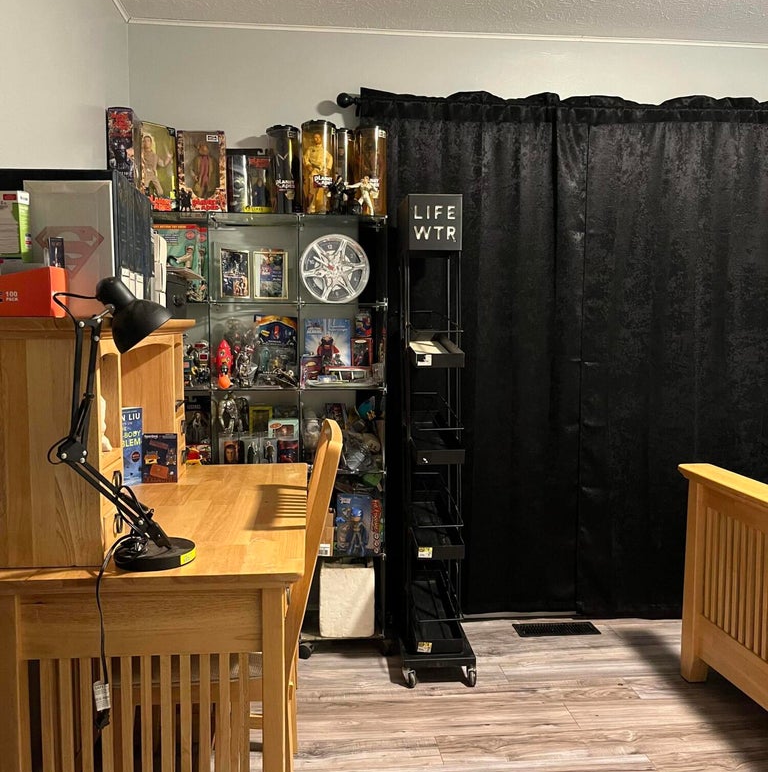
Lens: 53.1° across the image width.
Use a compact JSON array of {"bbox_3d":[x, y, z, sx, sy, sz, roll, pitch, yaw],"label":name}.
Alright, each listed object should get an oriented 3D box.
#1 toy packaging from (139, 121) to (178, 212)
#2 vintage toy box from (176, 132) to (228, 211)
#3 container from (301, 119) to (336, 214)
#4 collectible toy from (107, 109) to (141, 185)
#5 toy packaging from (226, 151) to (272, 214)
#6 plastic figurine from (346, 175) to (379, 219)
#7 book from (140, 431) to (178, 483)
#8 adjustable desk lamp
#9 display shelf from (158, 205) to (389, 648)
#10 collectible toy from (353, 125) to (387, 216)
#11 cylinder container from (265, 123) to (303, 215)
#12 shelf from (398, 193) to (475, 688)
[{"bbox_3d":[-0.799,-0.752,2.703,0.137,0.297,0.085,-3,6,-40],"label":"toy packaging"},{"bbox_3d":[-0.662,-0.774,2.820,0.176,0.288,0.090,0,4,-3],"label":"vintage toy box"},{"bbox_3d":[-0.234,-0.770,2.765,0.124,0.327,0.124,0,4,-5],"label":"container"},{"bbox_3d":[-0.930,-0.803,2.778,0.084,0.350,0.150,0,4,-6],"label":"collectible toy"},{"bbox_3d":[-0.478,-0.726,2.740,0.160,0.242,0.090,0,4,-5],"label":"toy packaging"},{"bbox_3d":[-0.080,-0.703,2.854,0.125,0.147,0.060,0,4,-1],"label":"plastic figurine"},{"bbox_3d":[-0.692,0.223,2.386,0.103,0.154,0.030,0,4,-6],"label":"book"},{"bbox_3d":[-0.493,0.067,1.470,0.249,0.548,0.157,-1,4,-13],"label":"adjustable desk lamp"},{"bbox_3d":[-0.467,0.195,2.889,0.941,1.616,0.315,0,4,-5],"label":"display shelf"},{"bbox_3d":[-0.048,-0.799,2.901,0.128,0.329,0.128,0,4,-6],"label":"collectible toy"},{"bbox_3d":[-0.364,-0.771,2.808,0.121,0.323,0.121,0,4,-5],"label":"cylinder container"},{"bbox_3d":[0.171,0.184,2.830,0.253,1.710,0.460,0,4,-6],"label":"shelf"}]

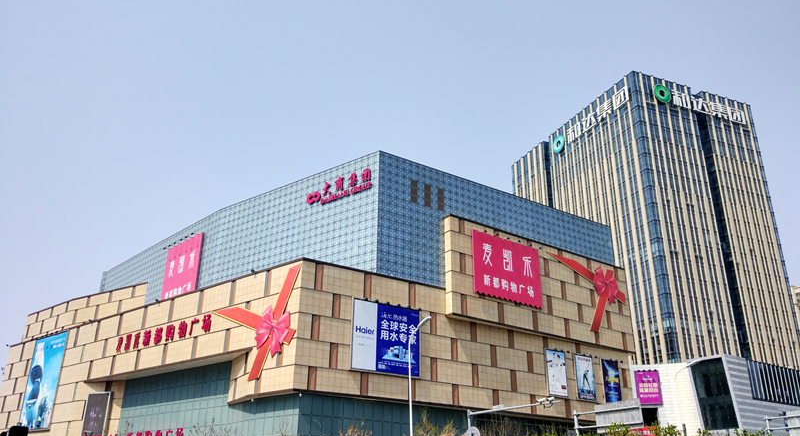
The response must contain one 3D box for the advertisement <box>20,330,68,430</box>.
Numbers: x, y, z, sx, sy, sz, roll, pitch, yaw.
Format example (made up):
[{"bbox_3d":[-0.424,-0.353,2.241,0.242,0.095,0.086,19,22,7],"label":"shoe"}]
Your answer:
[{"bbox_3d":[-54.276,24.913,98.259,10.774,14.228,0.300,-18,-29,36],"label":"advertisement"}]

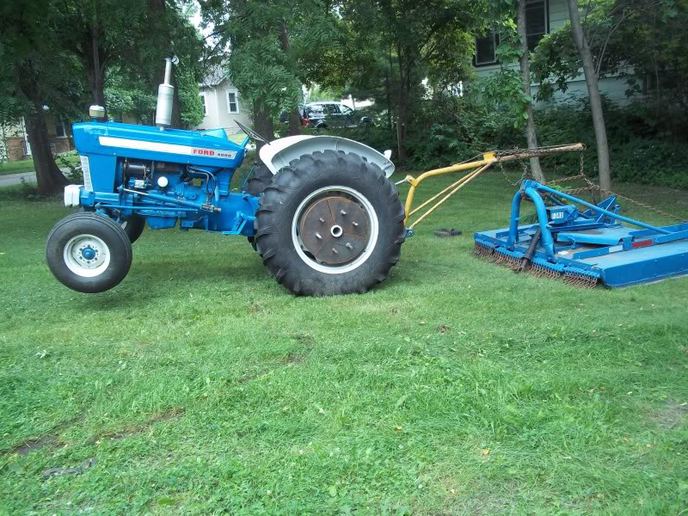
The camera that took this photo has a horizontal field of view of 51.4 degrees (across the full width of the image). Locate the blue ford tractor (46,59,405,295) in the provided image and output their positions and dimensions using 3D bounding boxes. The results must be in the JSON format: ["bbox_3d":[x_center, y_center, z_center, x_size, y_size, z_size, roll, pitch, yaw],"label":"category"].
[{"bbox_3d":[-1.103,-0.829,7.138,3.200,2.140,1.870,2,11,-12],"label":"blue ford tractor"}]

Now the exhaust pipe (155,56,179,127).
[{"bbox_3d":[-1.706,-1.582,6.861,0.180,0.660,0.150,2,11,-12],"label":"exhaust pipe"}]

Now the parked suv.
[{"bbox_3d":[-0.145,-8.178,41.500,4.750,1.770,1.870,-7,13,-12],"label":"parked suv"}]

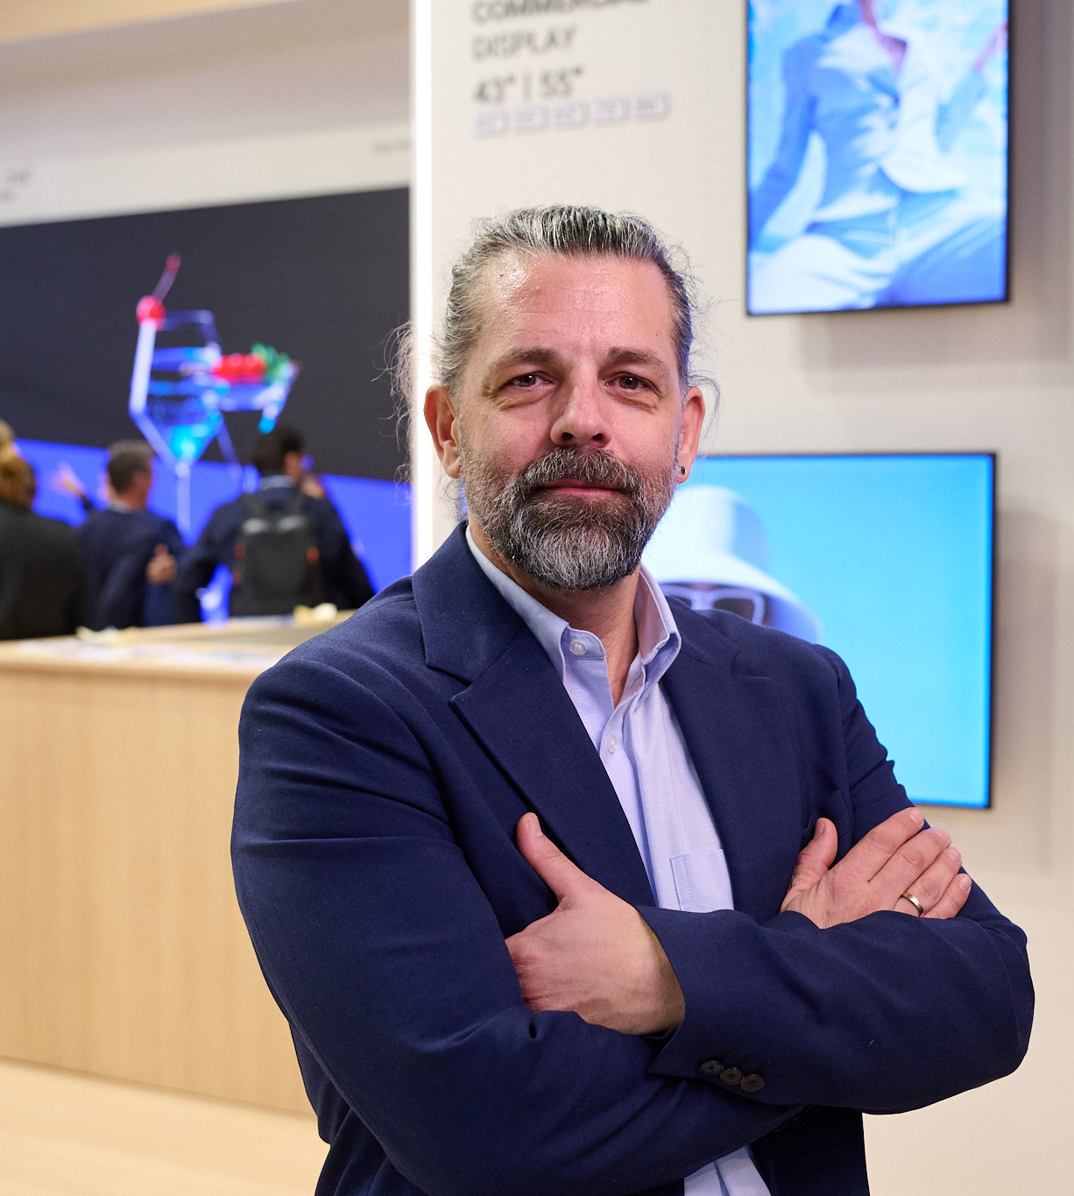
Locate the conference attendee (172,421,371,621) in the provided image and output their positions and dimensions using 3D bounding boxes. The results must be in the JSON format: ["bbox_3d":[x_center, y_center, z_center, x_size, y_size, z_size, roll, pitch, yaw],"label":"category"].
[{"bbox_3d":[-1.033,0.229,7.640,0.700,1.800,0.460,0,3,6],"label":"conference attendee"}]

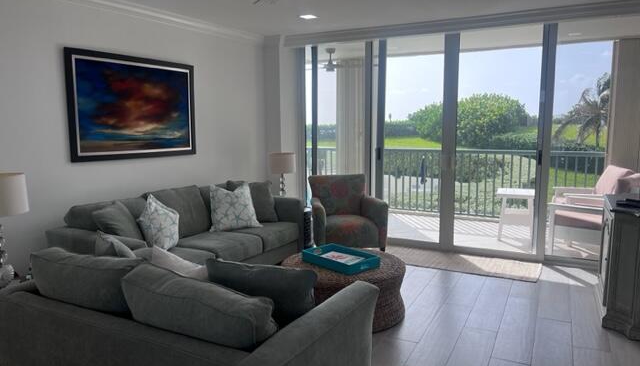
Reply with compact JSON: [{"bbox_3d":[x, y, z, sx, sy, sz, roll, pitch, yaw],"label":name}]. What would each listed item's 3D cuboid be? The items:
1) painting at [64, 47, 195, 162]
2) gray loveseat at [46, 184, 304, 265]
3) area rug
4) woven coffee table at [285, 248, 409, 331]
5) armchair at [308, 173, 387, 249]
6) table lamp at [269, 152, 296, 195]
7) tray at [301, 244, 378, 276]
[{"bbox_3d":[-1.773,-0.728,4.712,0.050,0.960,1.517,4,8,28],"label":"painting"},{"bbox_3d":[-1.166,0.502,4.477,1.050,0.880,2.040,4,9,30],"label":"gray loveseat"},{"bbox_3d":[1.204,0.827,5.207,2.150,0.012,0.630,3,8,26],"label":"area rug"},{"bbox_3d":[0.170,0.826,3.861,0.970,0.377,0.970,0,7,0],"label":"woven coffee table"},{"bbox_3d":[0.317,0.355,5.754,0.780,0.820,0.760,-2,8,-10],"label":"armchair"},{"bbox_3d":[-0.467,-0.035,5.931,0.375,0.670,0.375,0,7,0],"label":"table lamp"},{"bbox_3d":[0.169,0.600,3.798,0.345,0.068,0.555,-8,10,-44],"label":"tray"}]

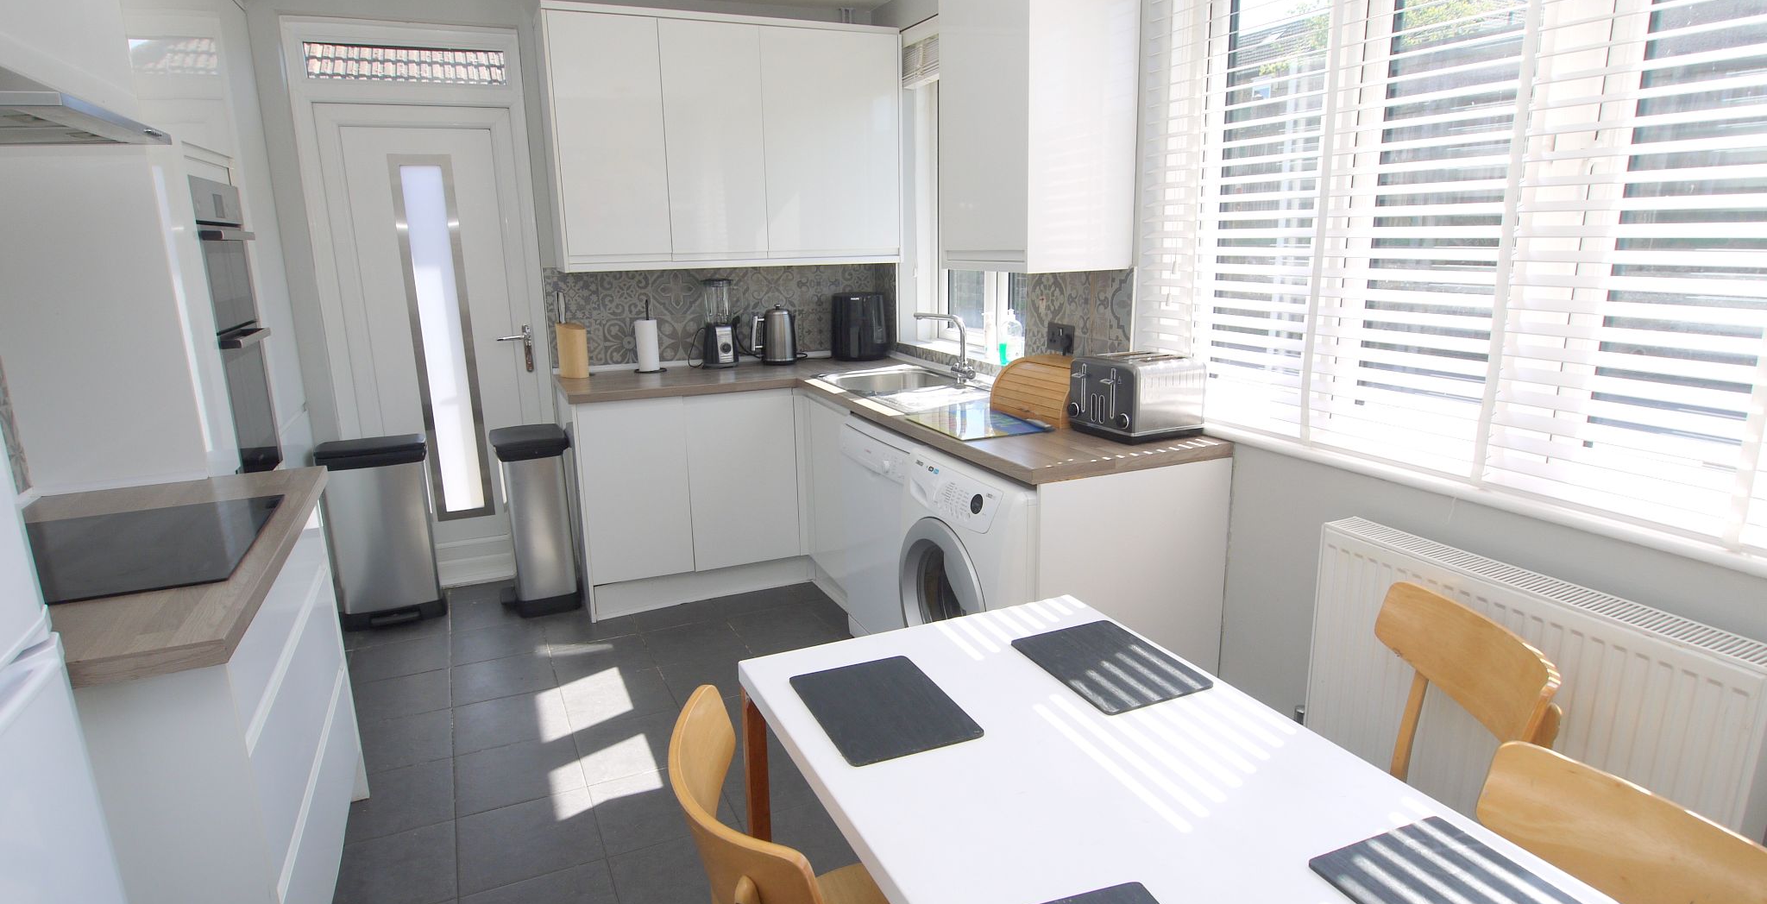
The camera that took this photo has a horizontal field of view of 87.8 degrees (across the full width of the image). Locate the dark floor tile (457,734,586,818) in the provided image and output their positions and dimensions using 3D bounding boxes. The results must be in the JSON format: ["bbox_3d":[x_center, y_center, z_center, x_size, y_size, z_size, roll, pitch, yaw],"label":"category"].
[{"bbox_3d":[-1.035,0.915,2.613,0.330,0.010,0.330,-7,14,-24],"label":"dark floor tile"}]

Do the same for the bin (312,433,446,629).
[{"bbox_3d":[-2.003,0.311,3.696,0.380,0.715,0.290,-7,15,-24],"label":"bin"}]

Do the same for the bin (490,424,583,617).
[{"bbox_3d":[-1.442,0.276,3.806,0.300,0.715,0.360,-7,15,-24],"label":"bin"}]

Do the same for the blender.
[{"bbox_3d":[-0.725,-0.567,4.053,0.145,0.382,0.160,-9,15,-30],"label":"blender"}]

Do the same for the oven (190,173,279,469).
[{"bbox_3d":[-2.141,-0.318,2.647,0.580,0.885,0.600,-7,14,-24],"label":"oven"}]

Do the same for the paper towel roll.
[{"bbox_3d":[-1.029,-0.464,4.029,0.097,0.220,0.097,-7,15,-24],"label":"paper towel roll"}]

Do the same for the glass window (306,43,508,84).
[{"bbox_3d":[-1.863,-1.518,3.611,0.705,0.135,0.030,-7,15,-24],"label":"glass window"}]

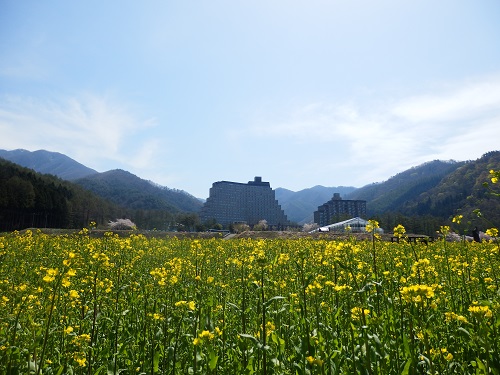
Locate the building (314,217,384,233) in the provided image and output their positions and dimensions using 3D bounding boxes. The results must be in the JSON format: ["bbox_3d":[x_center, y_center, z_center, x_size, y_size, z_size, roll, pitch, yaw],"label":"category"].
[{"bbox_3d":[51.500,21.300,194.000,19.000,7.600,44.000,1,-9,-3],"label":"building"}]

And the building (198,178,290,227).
[{"bbox_3d":[-4.500,20.200,430.000,108.000,61.000,24.000,5,-10,-28],"label":"building"}]

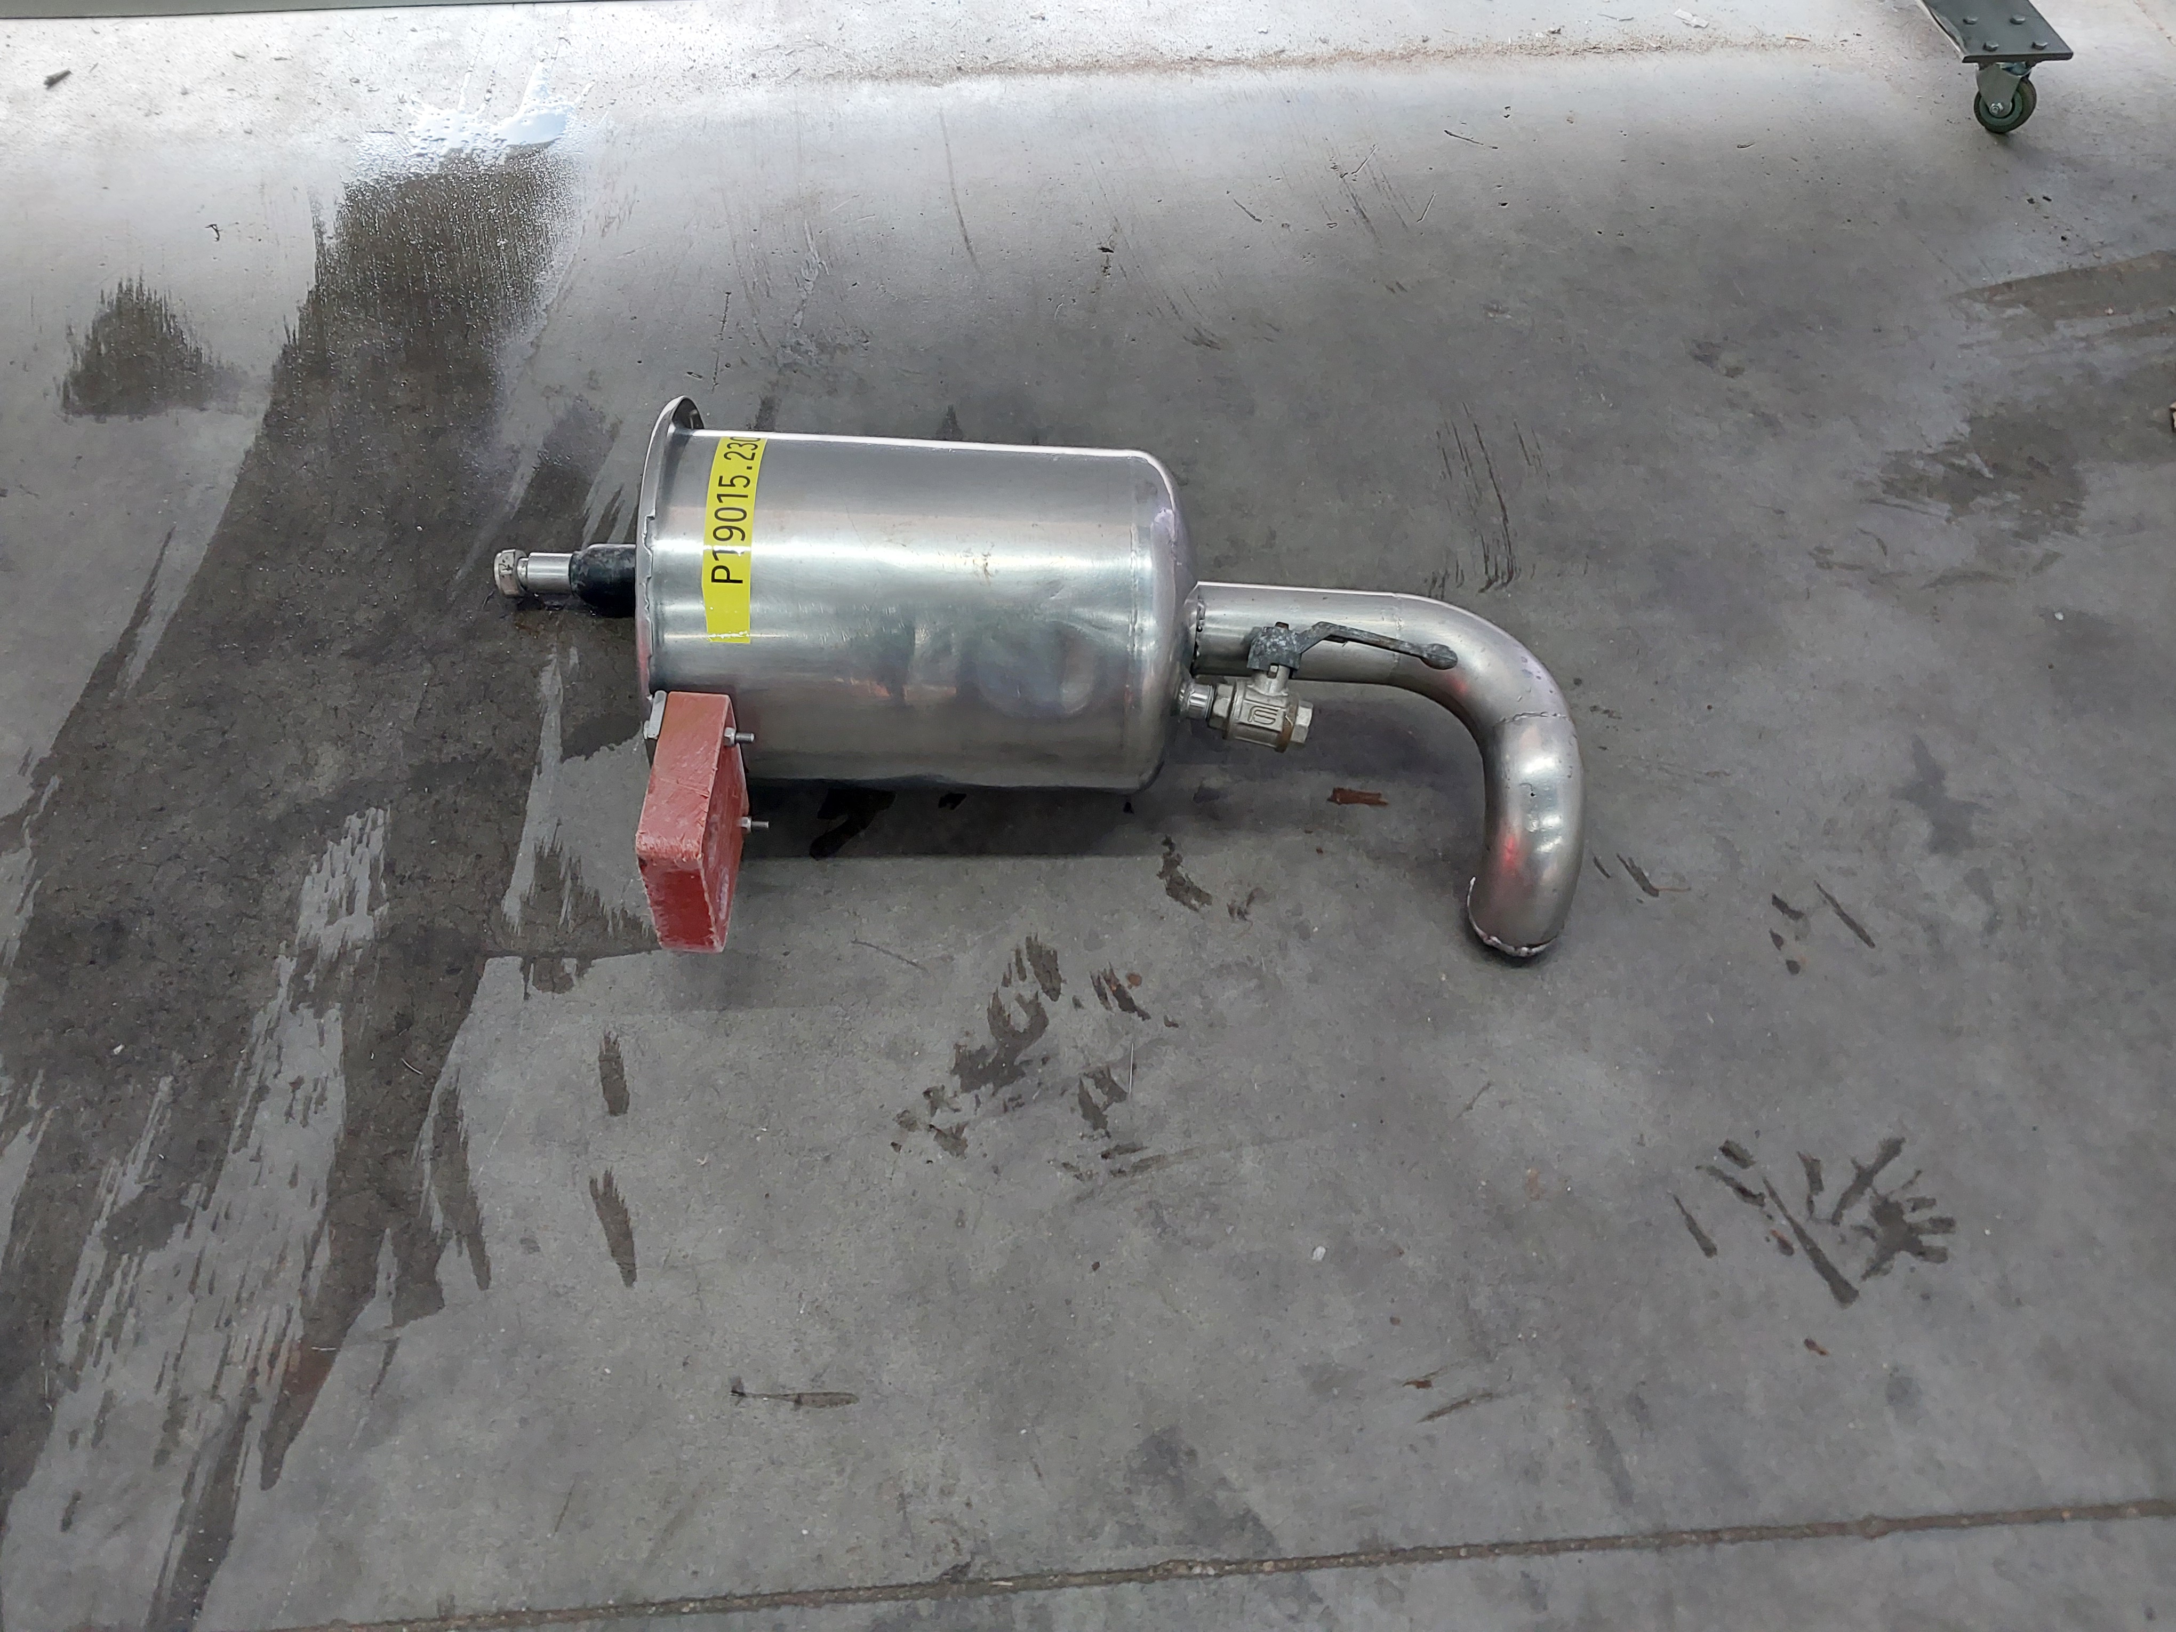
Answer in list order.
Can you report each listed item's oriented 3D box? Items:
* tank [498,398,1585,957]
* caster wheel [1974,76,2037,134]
[{"bbox_3d":[-0.028,-0.108,1.040,0.671,0.257,0.299,-1,52,-1],"label":"tank"},{"bbox_3d":[0.872,-0.676,1.613,0.050,0.050,0.019,37,61,25],"label":"caster wheel"}]

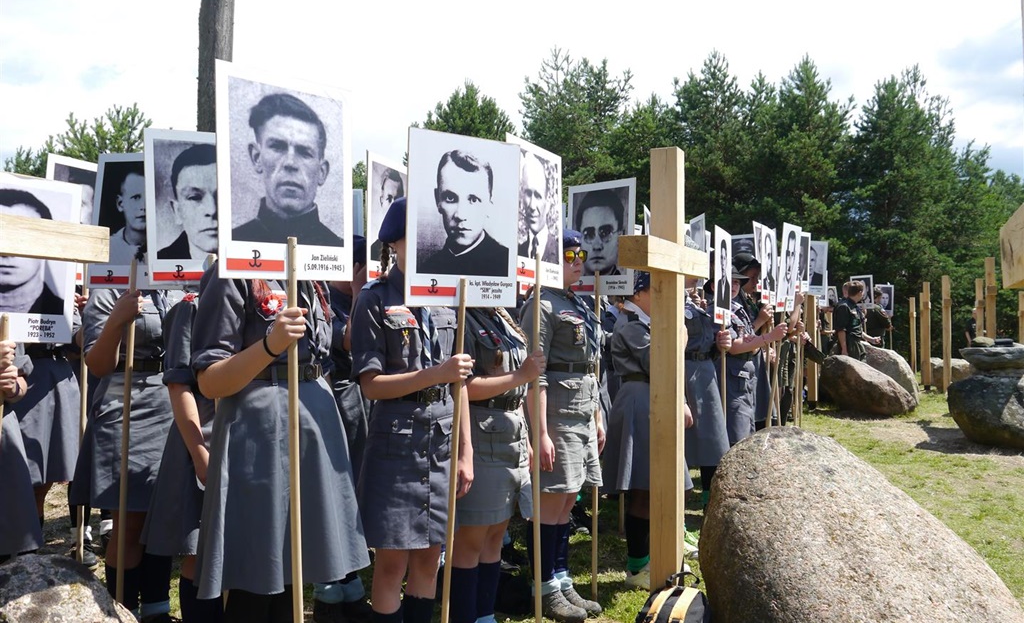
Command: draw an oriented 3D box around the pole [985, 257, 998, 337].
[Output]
[{"bbox_3d":[6.660,0.275,11.500,0.135,2.050,0.135,0,-1,29],"label":"pole"}]

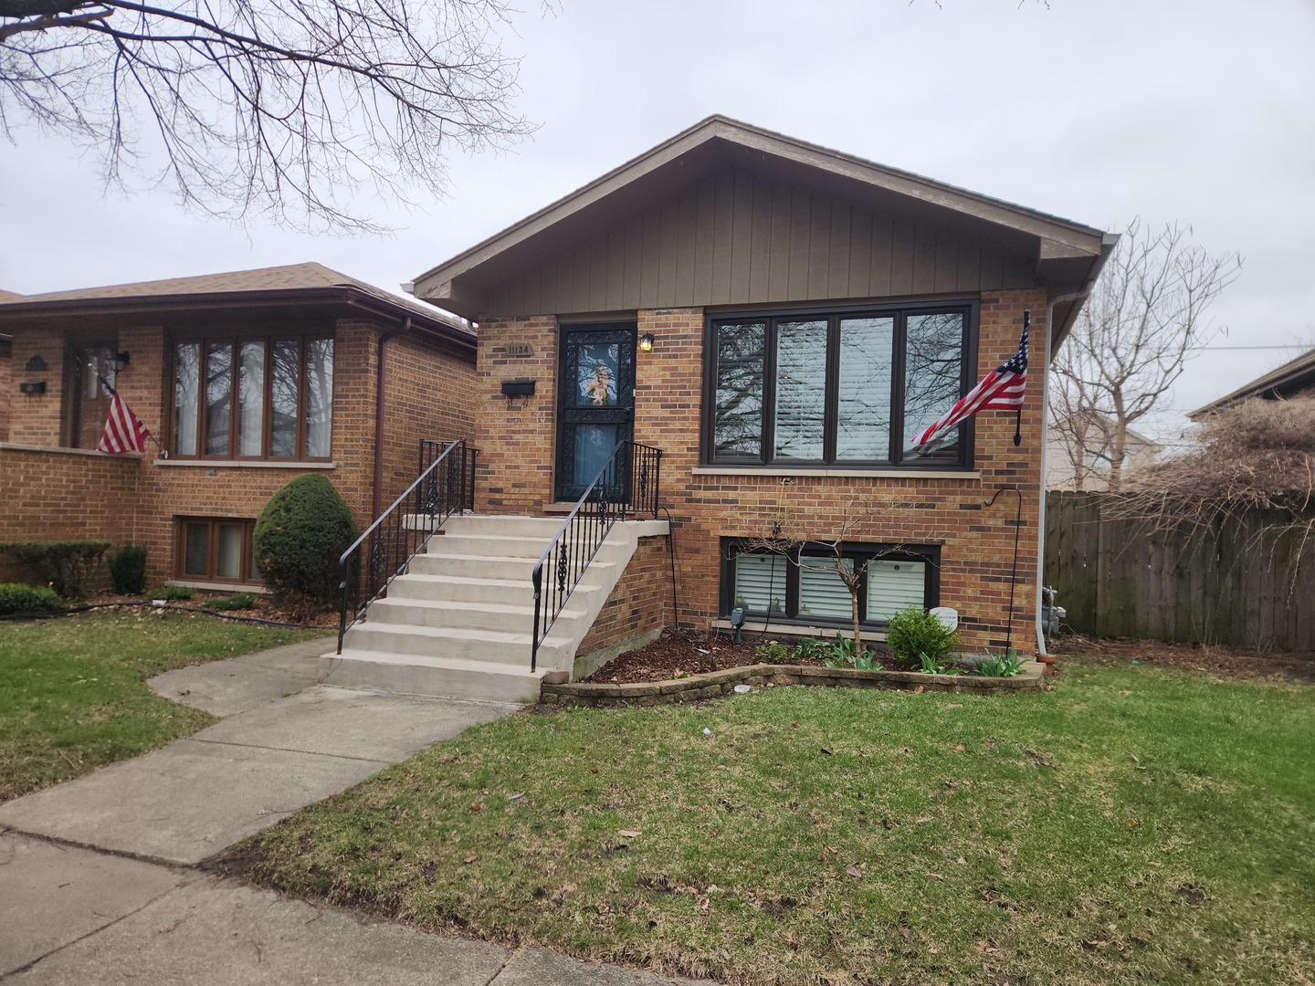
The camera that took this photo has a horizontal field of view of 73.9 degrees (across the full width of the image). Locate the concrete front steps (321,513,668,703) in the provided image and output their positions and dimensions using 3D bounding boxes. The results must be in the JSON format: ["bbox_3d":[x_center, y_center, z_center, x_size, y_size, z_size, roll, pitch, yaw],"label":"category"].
[{"bbox_3d":[-1.515,0.942,8.439,2.420,1.410,2.900,1,-2,19],"label":"concrete front steps"}]

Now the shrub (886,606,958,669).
[{"bbox_3d":[2.297,1.246,7.614,0.608,0.546,0.620,1,-2,19],"label":"shrub"}]

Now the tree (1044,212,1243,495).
[{"bbox_3d":[13.173,-2.527,23.985,5.500,10.031,5.500,1,-2,19],"label":"tree"}]

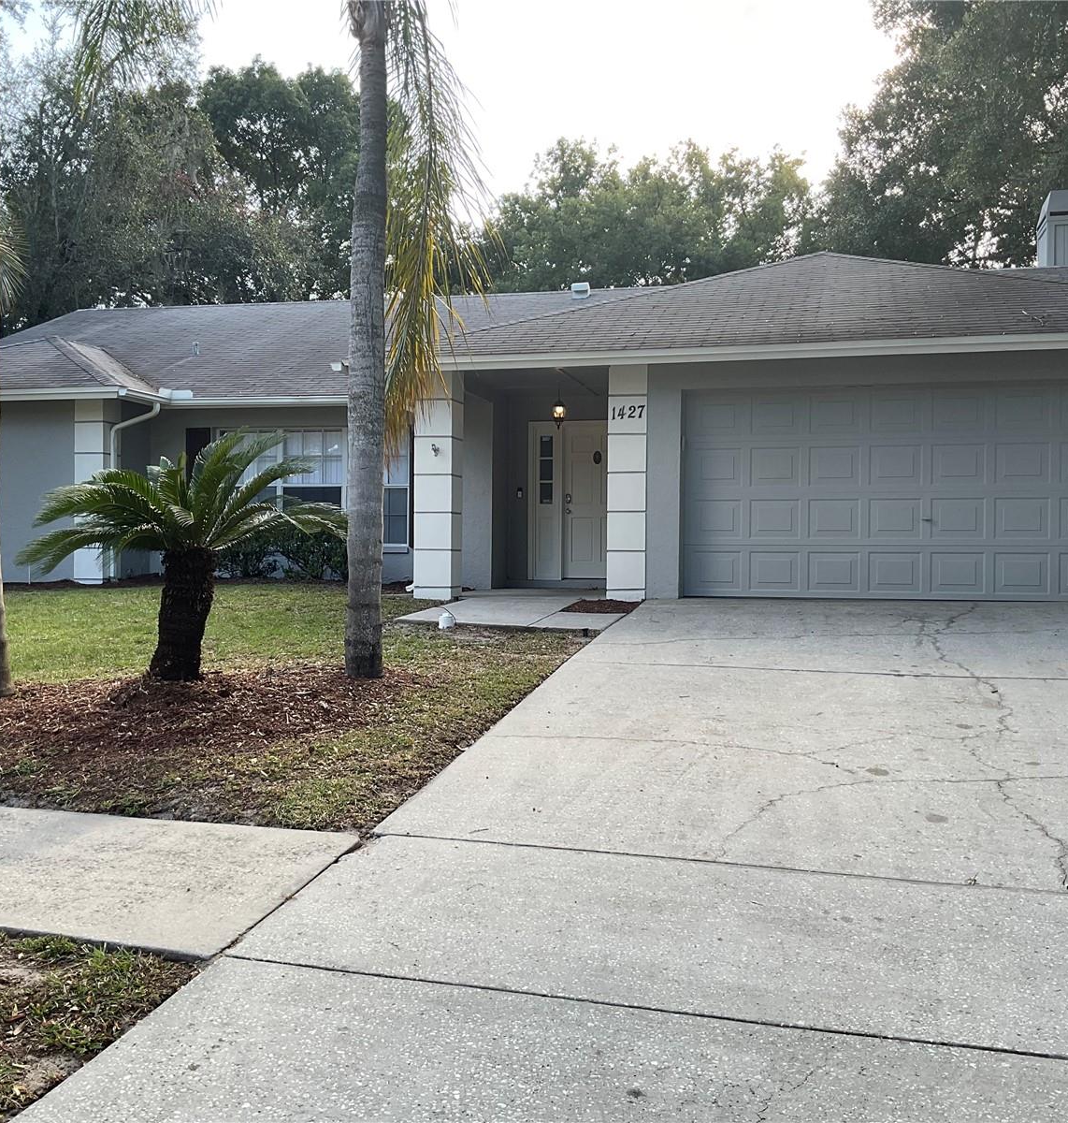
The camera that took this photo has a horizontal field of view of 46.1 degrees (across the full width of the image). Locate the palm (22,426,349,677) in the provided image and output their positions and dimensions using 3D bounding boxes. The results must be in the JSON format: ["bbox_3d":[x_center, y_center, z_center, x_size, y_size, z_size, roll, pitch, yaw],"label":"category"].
[{"bbox_3d":[-2.680,-0.050,9.600,2.550,1.920,2.400,0,0,0],"label":"palm"}]

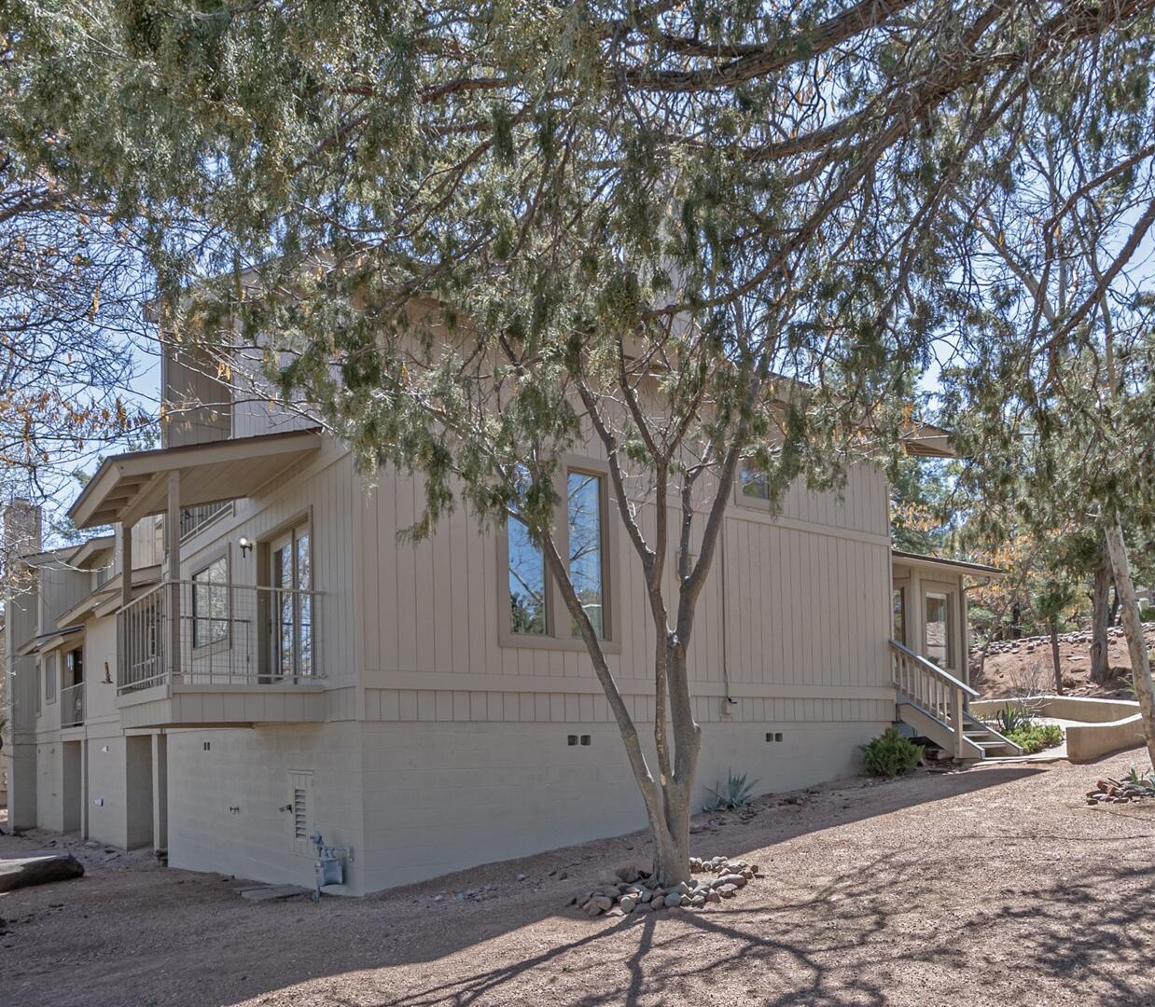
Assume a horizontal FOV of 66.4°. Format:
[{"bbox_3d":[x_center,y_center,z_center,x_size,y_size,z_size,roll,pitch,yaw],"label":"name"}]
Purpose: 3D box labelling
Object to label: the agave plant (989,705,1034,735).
[{"bbox_3d":[7.425,3.715,15.100,0.750,0.550,0.750,-1,-3,0],"label":"agave plant"}]

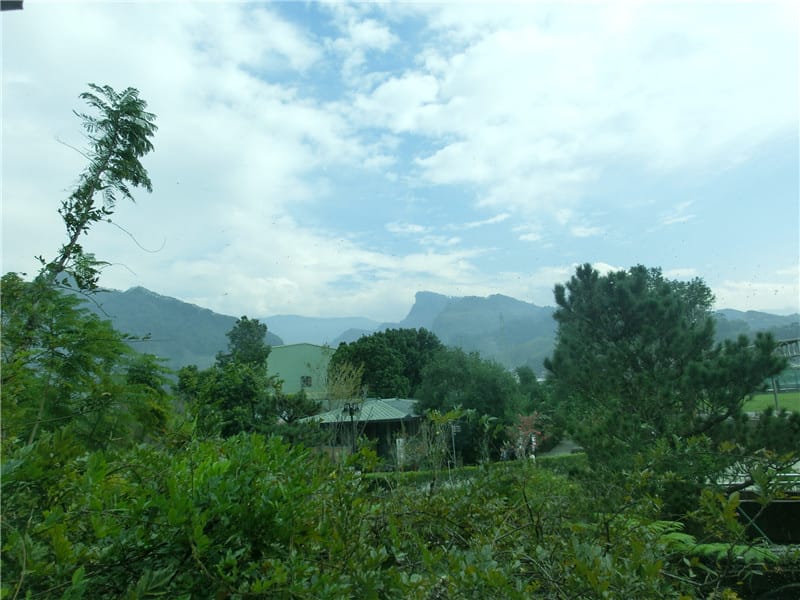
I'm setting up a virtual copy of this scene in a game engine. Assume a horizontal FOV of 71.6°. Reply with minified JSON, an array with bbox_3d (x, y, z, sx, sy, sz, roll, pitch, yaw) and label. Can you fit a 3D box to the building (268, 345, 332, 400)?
[{"bbox_3d":[-14.784,11.505,75.682,11.500,10.000,12.000,1,-8,-30],"label":"building"}]

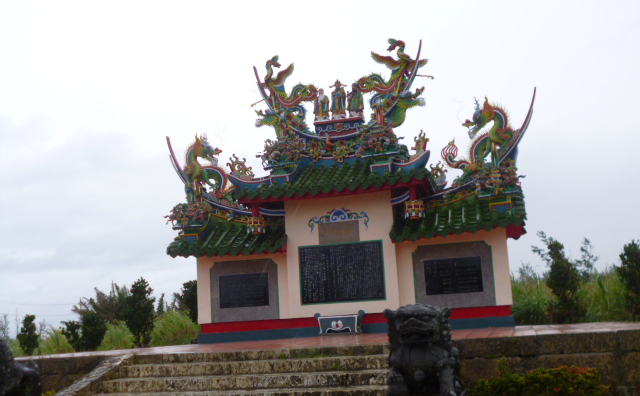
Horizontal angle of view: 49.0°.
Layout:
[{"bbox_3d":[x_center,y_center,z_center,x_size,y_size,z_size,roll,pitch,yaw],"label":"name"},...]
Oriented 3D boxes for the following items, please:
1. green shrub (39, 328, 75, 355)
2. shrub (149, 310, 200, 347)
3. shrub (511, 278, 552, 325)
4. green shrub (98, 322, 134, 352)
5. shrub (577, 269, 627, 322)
[{"bbox_3d":[-7.077,3.881,18.871,0.890,0.779,0.890,-6,-11,15],"label":"green shrub"},{"bbox_3d":[-3.755,3.370,18.008,1.179,1.000,1.179,-6,-11,15],"label":"shrub"},{"bbox_3d":[4.742,2.343,15.752,0.866,1.099,0.866,-6,-11,15],"label":"shrub"},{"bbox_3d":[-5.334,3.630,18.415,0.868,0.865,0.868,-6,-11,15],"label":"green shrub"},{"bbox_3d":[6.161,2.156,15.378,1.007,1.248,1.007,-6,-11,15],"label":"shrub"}]

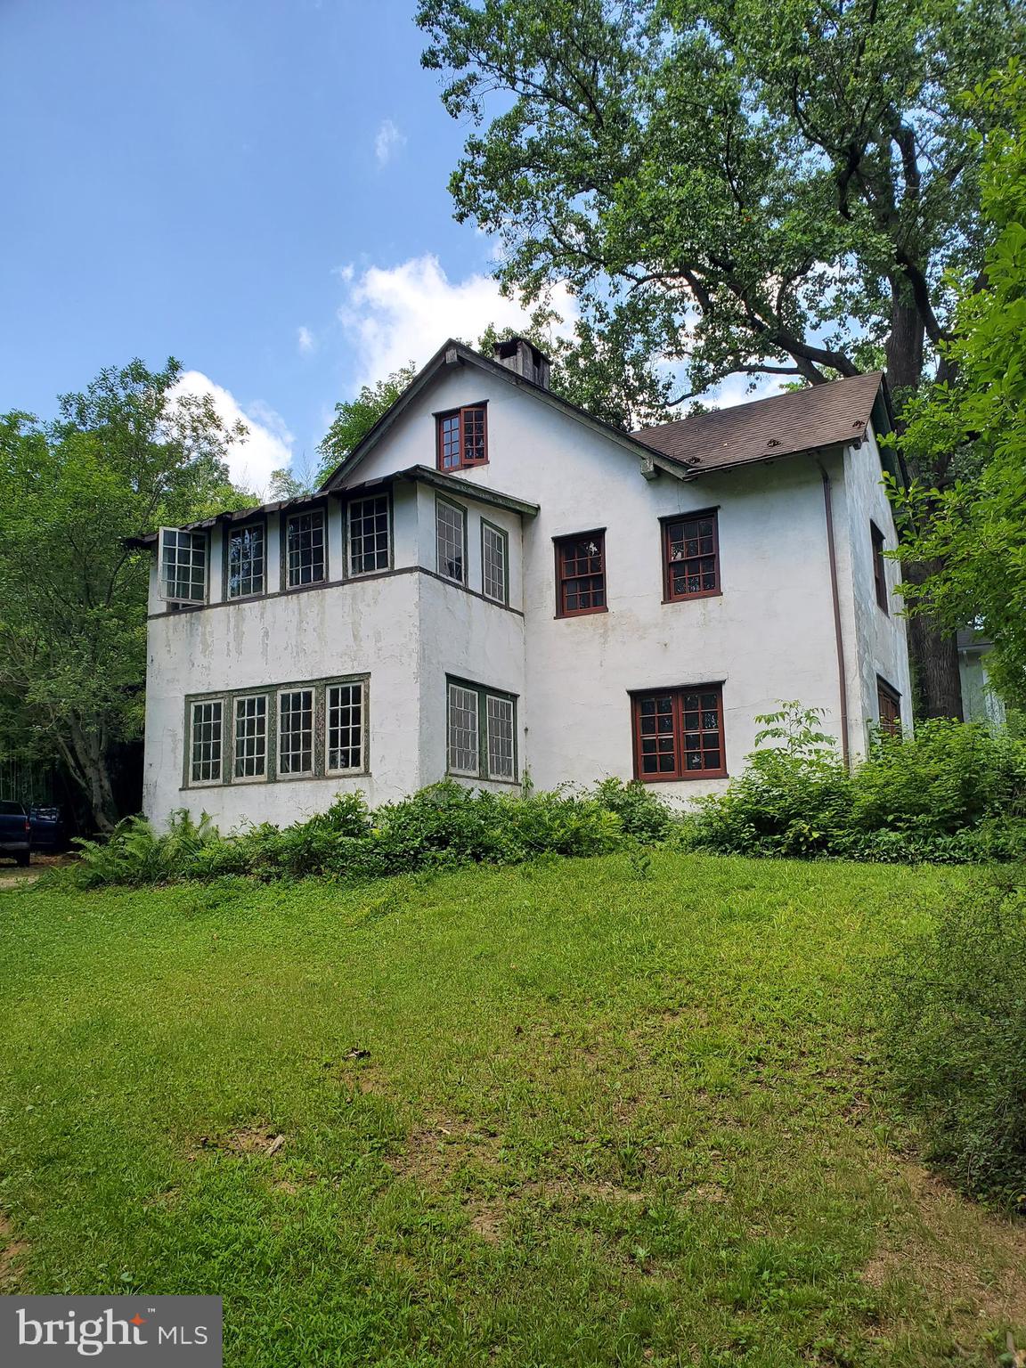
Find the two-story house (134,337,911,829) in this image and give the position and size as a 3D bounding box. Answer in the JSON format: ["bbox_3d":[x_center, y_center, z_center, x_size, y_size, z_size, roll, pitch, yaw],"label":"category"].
[{"bbox_3d":[0.556,-2.011,18.077,11.320,10.190,8.910,-7,-11,28],"label":"two-story house"}]

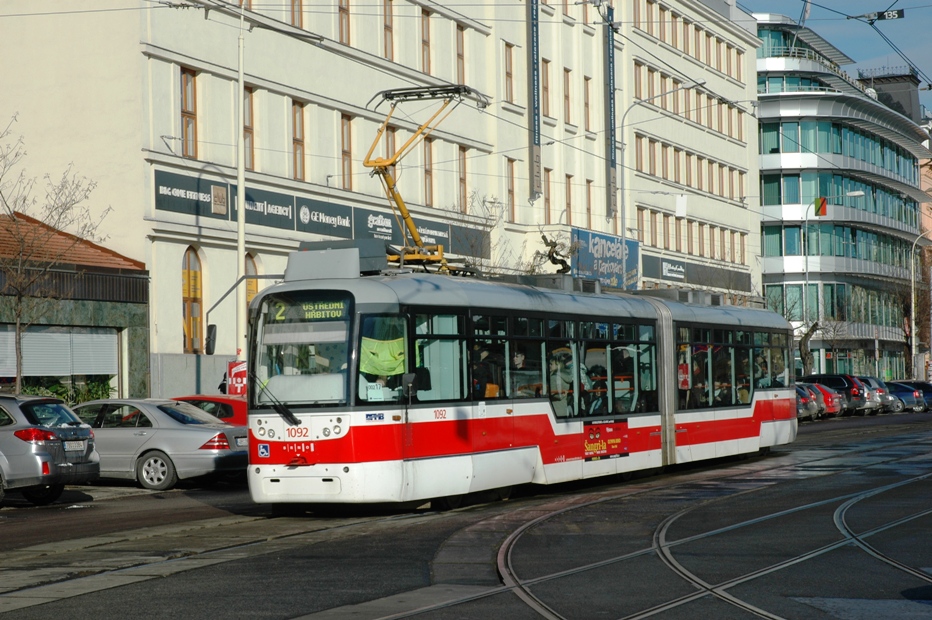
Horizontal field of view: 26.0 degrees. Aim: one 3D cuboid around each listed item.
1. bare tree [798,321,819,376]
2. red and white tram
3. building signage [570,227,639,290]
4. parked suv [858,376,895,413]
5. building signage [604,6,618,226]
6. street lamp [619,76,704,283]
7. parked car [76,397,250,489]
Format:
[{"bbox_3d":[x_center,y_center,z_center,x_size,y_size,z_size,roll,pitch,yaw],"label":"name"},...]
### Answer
[{"bbox_3d":[17.134,2.805,101.020,1.100,4.600,1.100,-2,-2,21],"label":"bare tree"},{"bbox_3d":[2.203,1.282,37.339,2.500,3.500,22.600,-2,-2,23],"label":"red and white tram"},{"bbox_3d":[6.197,-2.112,88.969,0.150,2.340,10.096,-2,-2,22],"label":"building signage"},{"bbox_3d":[17.567,4.055,95.374,4.600,1.680,1.880,-2,-2,27],"label":"parked suv"},{"bbox_3d":[6.799,-9.279,93.806,0.200,9.664,0.950,-2,-2,22],"label":"building signage"},{"bbox_3d":[6.621,-1.751,68.431,2.900,11.700,0.350,-2,-2,22],"label":"street lamp"},{"bbox_3d":[-5.832,2.217,33.465,5.050,1.440,1.860,-2,-2,23],"label":"parked car"}]

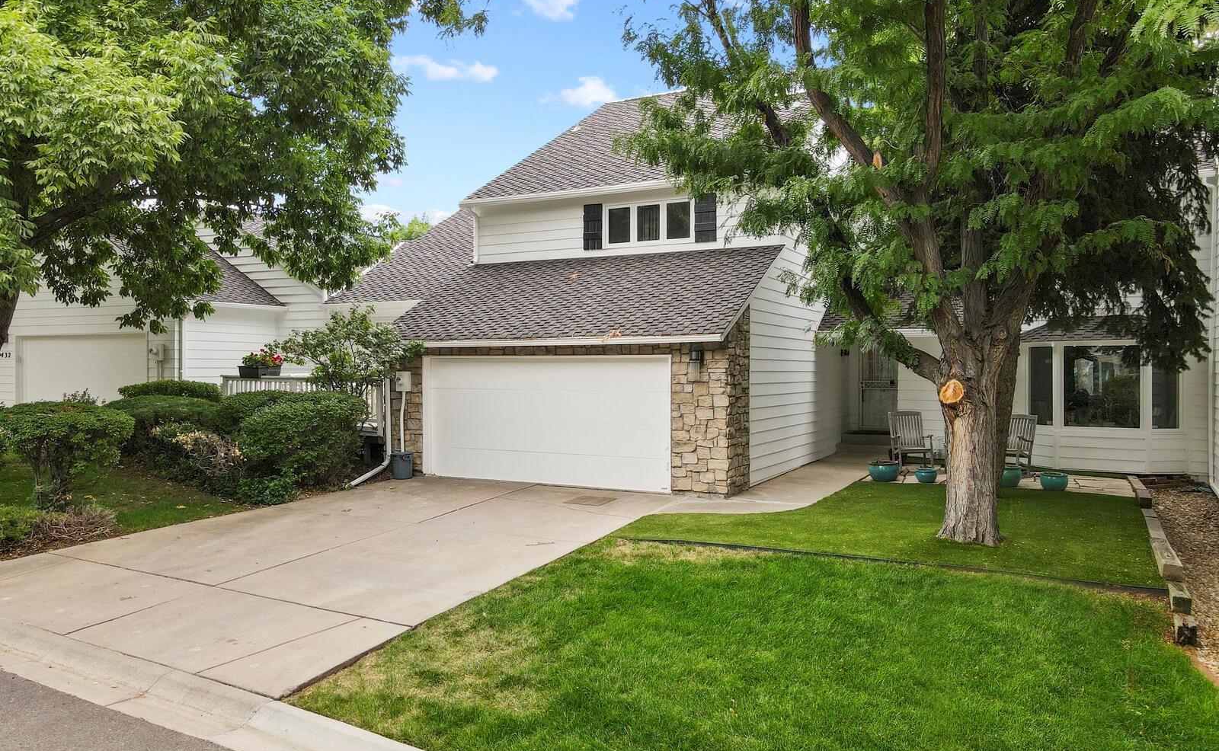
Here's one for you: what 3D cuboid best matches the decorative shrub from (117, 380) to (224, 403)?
[{"bbox_3d":[-9.100,0.750,17.500,1.750,1.280,1.550,0,0,29],"label":"decorative shrub"}]

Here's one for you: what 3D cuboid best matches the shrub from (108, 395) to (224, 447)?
[{"bbox_3d":[-8.380,1.010,15.900,1.850,1.220,1.650,0,0,29],"label":"shrub"}]

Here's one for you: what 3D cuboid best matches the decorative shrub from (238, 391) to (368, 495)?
[{"bbox_3d":[-5.400,1.110,14.900,1.900,1.680,1.750,0,0,29],"label":"decorative shrub"}]

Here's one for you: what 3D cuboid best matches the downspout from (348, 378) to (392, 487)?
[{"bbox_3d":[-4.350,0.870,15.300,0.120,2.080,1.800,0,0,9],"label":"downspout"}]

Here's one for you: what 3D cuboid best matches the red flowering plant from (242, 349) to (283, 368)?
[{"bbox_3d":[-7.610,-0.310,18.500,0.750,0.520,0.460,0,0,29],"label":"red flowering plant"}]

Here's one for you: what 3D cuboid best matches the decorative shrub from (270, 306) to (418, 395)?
[{"bbox_3d":[-4.960,0.190,15.800,2.450,2.900,2.000,0,0,29],"label":"decorative shrub"}]

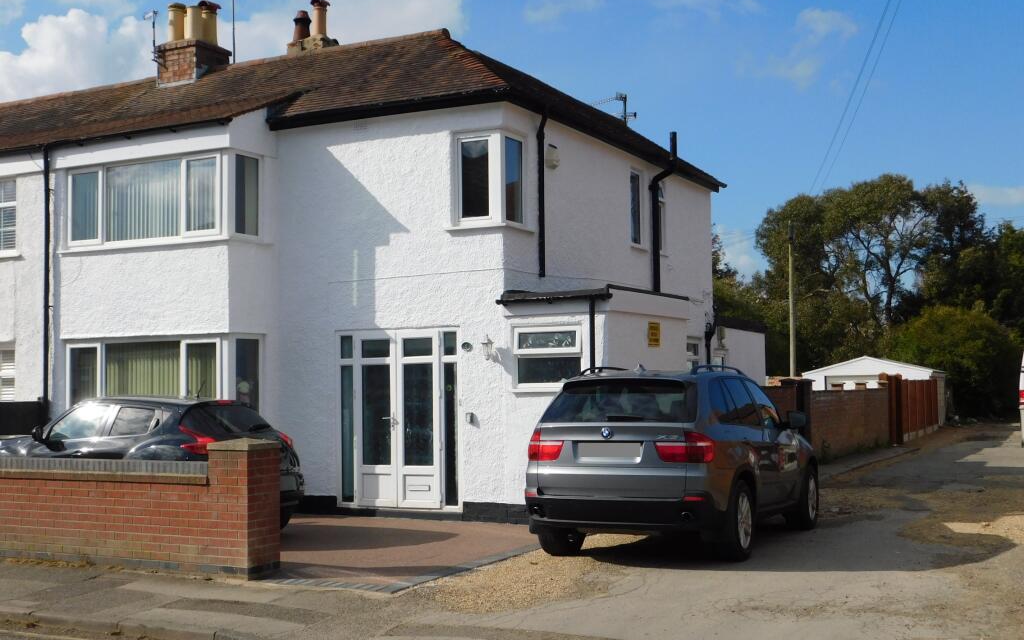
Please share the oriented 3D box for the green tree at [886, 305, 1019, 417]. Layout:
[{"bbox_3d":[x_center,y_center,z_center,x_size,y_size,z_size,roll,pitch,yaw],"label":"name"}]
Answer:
[{"bbox_3d":[16.980,1.710,45.500,5.200,4.600,4.800,-2,-3,27],"label":"green tree"}]

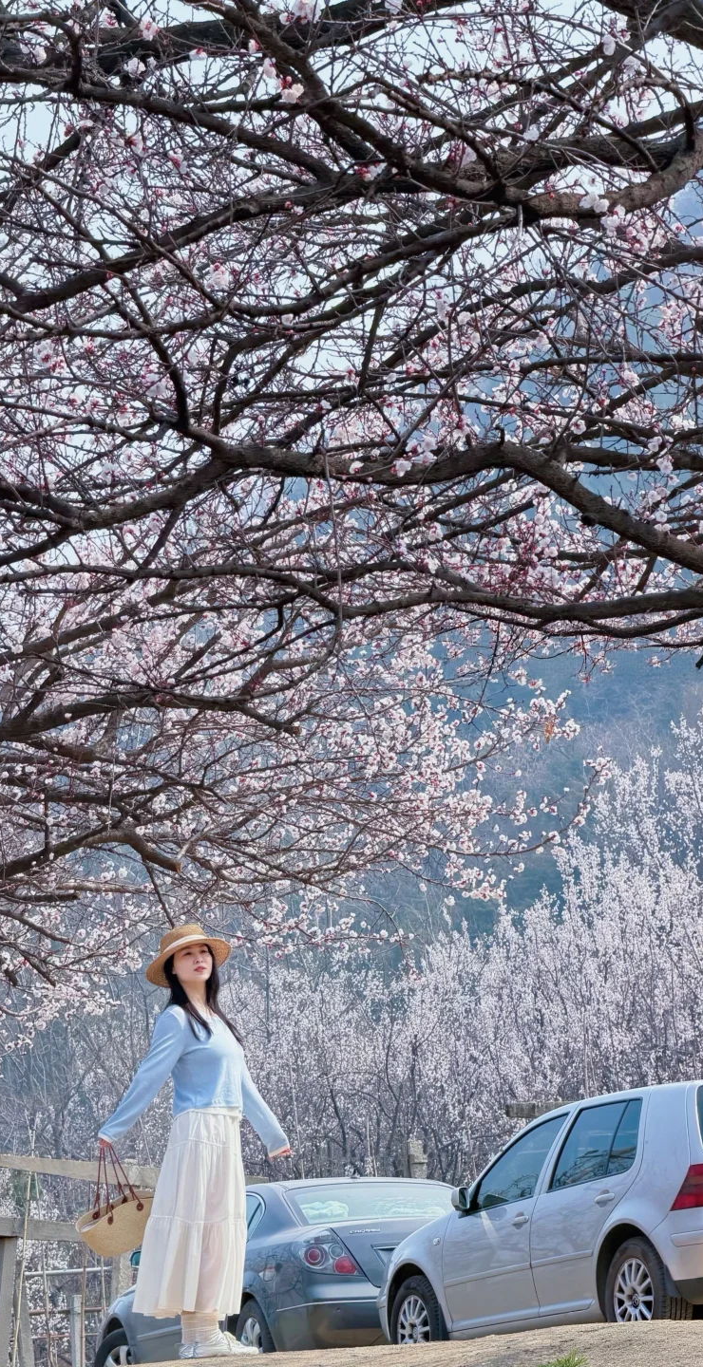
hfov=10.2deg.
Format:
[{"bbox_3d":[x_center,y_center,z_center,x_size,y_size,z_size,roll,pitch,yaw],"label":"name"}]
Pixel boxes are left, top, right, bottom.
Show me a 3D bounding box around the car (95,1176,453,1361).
[{"bbox_3d":[-0.292,4.010,25.650,1.790,1.440,4.670,2,-13,-21],"label":"car"}]

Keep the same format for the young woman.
[{"bbox_3d":[-0.602,1.780,15.400,0.550,1.670,0.720,-11,-15,34],"label":"young woman"}]

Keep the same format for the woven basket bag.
[{"bbox_3d":[-0.912,2.008,15.360,0.400,0.430,0.200,-10,-9,-22],"label":"woven basket bag"}]

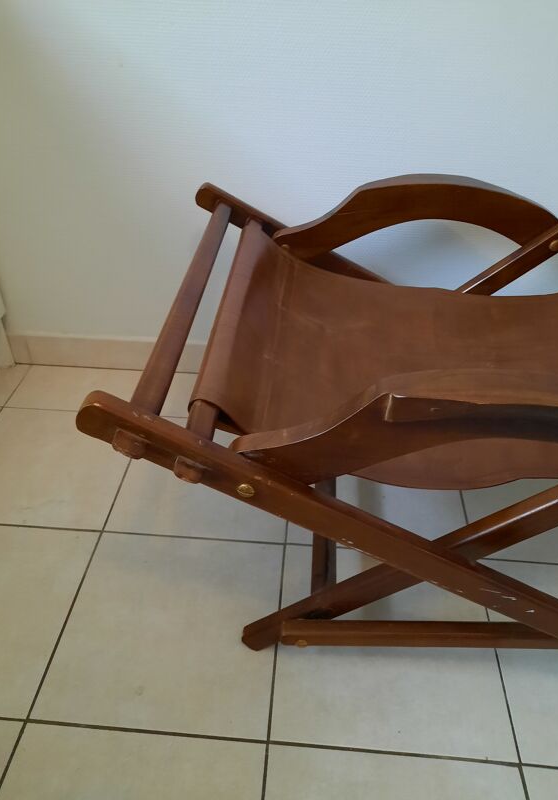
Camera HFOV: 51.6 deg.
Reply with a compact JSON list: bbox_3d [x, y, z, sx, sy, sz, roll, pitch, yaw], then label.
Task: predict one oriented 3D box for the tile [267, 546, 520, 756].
[{"bbox_3d":[0.156,0.353,0.851,0.312,0.009,0.310,3,38,3],"label":"tile"}]

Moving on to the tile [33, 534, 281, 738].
[{"bbox_3d":[-0.158,0.334,0.866,0.312,0.009,0.310,3,38,3],"label":"tile"}]

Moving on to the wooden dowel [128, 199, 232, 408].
[{"bbox_3d":[-0.110,-0.145,0.743,0.028,0.028,0.529,3,38,2],"label":"wooden dowel"}]

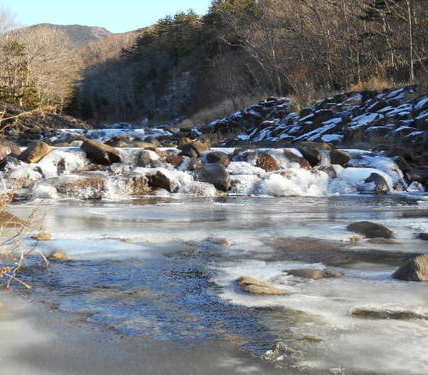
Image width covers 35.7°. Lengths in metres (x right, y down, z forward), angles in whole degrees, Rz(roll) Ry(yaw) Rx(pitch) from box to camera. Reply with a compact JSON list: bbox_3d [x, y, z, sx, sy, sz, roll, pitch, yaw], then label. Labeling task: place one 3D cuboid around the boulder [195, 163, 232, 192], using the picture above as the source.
[{"bbox_3d":[-0.039,-0.249,17.400,0.943,0.796,0.750,0,4,0],"label":"boulder"}]

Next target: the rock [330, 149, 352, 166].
[{"bbox_3d":[3.555,-0.840,18.600,0.644,0.494,0.550,0,4,0],"label":"rock"}]

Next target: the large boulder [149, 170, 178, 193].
[{"bbox_3d":[-1.333,-0.155,17.200,0.725,0.558,0.580,0,4,0],"label":"large boulder"}]

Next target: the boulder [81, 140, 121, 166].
[{"bbox_3d":[-3.133,-0.961,18.500,1.169,0.737,0.800,0,4,0],"label":"boulder"}]

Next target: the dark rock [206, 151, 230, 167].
[{"bbox_3d":[0.123,-0.781,18.200,0.657,0.456,0.550,0,4,0],"label":"dark rock"}]

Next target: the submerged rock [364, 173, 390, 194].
[{"bbox_3d":[4.233,-0.104,17.200,0.673,0.558,0.580,0,4,0],"label":"submerged rock"}]

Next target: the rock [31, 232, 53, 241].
[{"bbox_3d":[-2.511,0.719,9.700,0.307,0.122,0.220,0,4,0],"label":"rock"}]

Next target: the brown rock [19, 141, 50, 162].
[{"bbox_3d":[-4.984,-0.988,18.500,0.919,0.628,0.700,0,4,0],"label":"brown rock"}]

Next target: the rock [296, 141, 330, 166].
[{"bbox_3d":[2.786,-0.924,18.600,0.952,0.658,0.750,0,4,0],"label":"rock"}]

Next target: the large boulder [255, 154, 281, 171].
[{"bbox_3d":[1.449,-0.691,18.000,0.704,0.558,0.550,0,4,0],"label":"large boulder"}]

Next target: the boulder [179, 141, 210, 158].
[{"bbox_3d":[-0.549,-1.070,18.700,0.901,0.496,0.650,0,4,0],"label":"boulder"}]

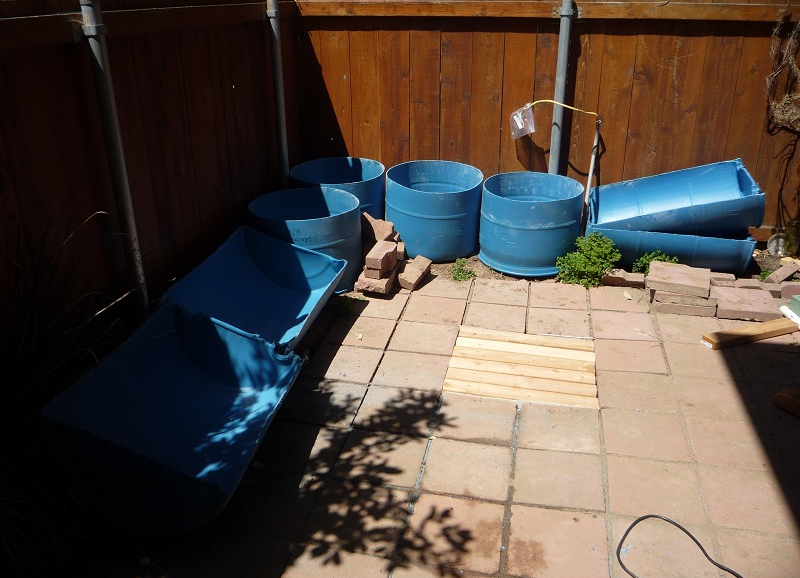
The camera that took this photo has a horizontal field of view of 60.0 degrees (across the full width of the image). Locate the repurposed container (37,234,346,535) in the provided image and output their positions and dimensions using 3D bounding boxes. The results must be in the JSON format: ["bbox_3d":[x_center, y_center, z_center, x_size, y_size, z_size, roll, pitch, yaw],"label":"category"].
[{"bbox_3d":[-0.714,0.243,2.888,0.585,0.310,1.780,22,25,-2],"label":"repurposed container"}]

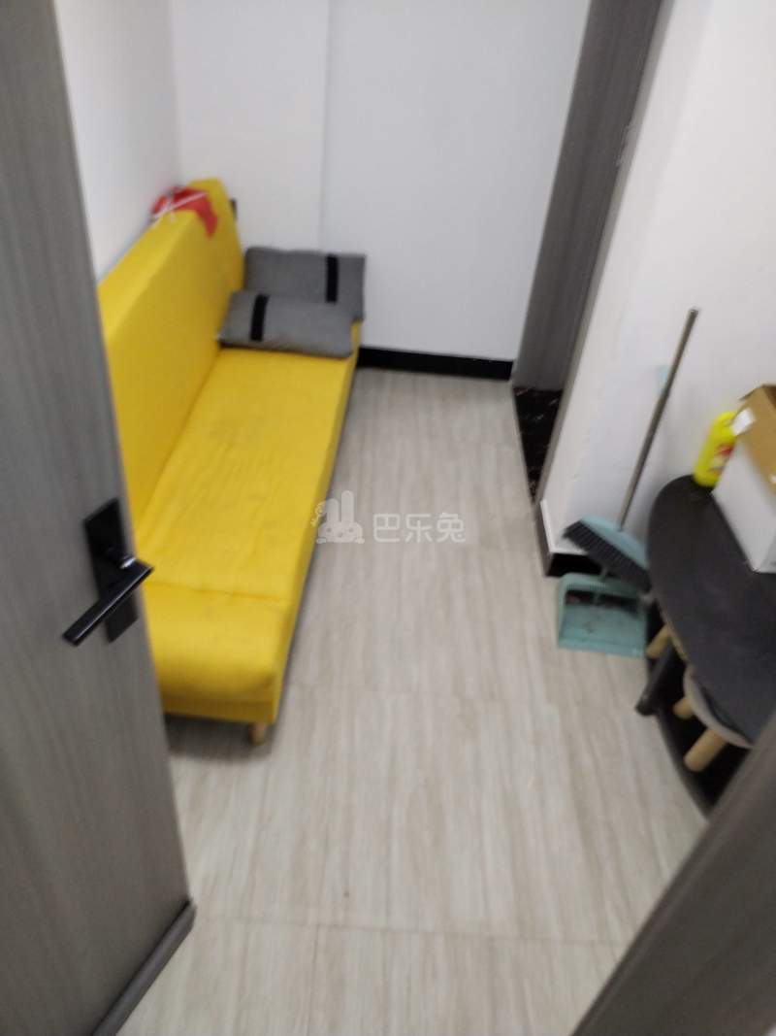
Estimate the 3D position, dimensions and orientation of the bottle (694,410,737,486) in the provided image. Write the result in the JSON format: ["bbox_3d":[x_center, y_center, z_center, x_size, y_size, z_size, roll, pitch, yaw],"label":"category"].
[{"bbox_3d":[0.897,-0.184,2.087,0.072,0.205,0.060,4,39,-3],"label":"bottle"}]

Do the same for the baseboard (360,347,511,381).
[{"bbox_3d":[0.196,-0.667,3.382,0.680,0.096,0.020,4,39,-3],"label":"baseboard"}]

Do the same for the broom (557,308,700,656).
[{"bbox_3d":[0.673,-0.071,2.020,0.280,0.950,0.280,4,39,-3],"label":"broom"}]

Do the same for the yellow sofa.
[{"bbox_3d":[-0.501,-0.320,2.317,0.700,0.770,1.890,5,38,-1],"label":"yellow sofa"}]

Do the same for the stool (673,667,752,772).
[{"bbox_3d":[0.866,0.490,1.928,0.290,0.225,0.290,4,39,-3],"label":"stool"}]

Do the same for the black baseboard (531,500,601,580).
[{"bbox_3d":[0.593,0.064,2.526,0.190,0.096,0.280,4,39,-3],"label":"black baseboard"}]

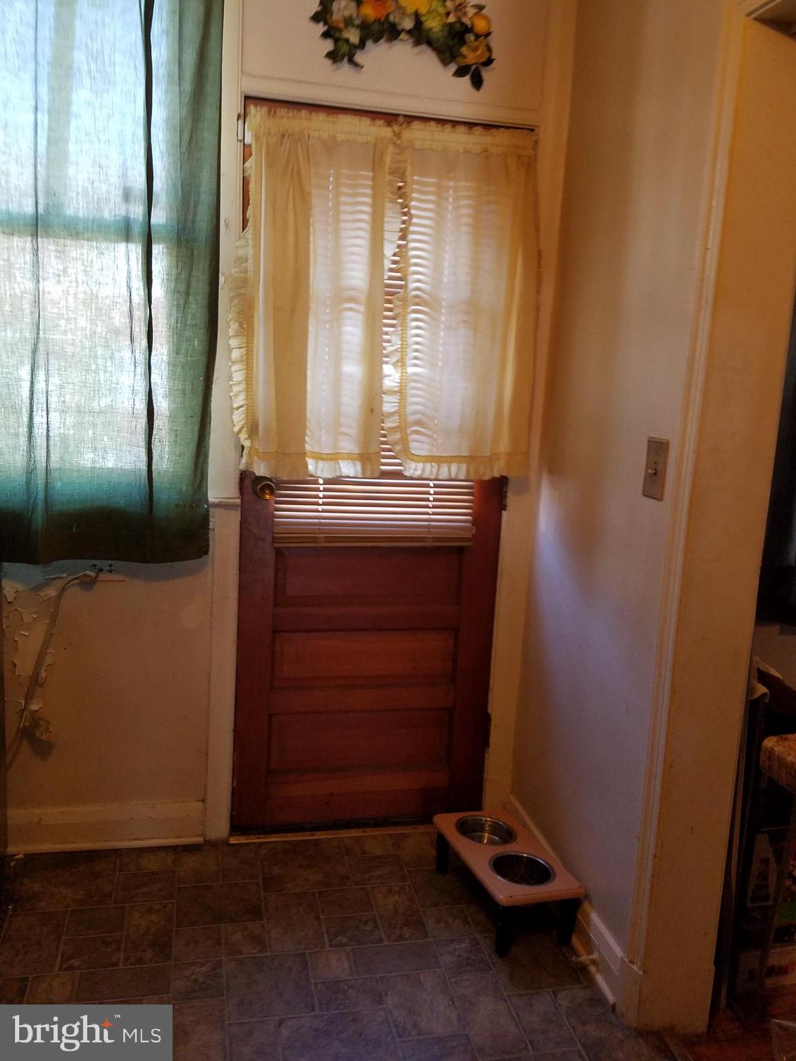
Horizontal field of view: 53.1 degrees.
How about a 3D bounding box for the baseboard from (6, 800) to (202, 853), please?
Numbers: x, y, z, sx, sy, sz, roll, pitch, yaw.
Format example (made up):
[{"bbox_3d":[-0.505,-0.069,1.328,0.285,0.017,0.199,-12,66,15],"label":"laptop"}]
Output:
[{"bbox_3d":[-0.813,0.820,2.227,0.530,0.132,0.030,1,9,-12],"label":"baseboard"}]

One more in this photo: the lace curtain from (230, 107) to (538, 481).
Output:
[{"bbox_3d":[-0.023,-0.599,2.127,0.815,0.925,0.060,1,9,-12],"label":"lace curtain"}]

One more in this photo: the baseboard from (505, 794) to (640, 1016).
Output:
[{"bbox_3d":[0.397,0.910,2.026,0.035,0.132,0.800,1,9,-11],"label":"baseboard"}]

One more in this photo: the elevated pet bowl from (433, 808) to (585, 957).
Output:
[{"bbox_3d":[0.265,0.885,2.045,0.210,0.155,0.395,0,9,-21],"label":"elevated pet bowl"}]

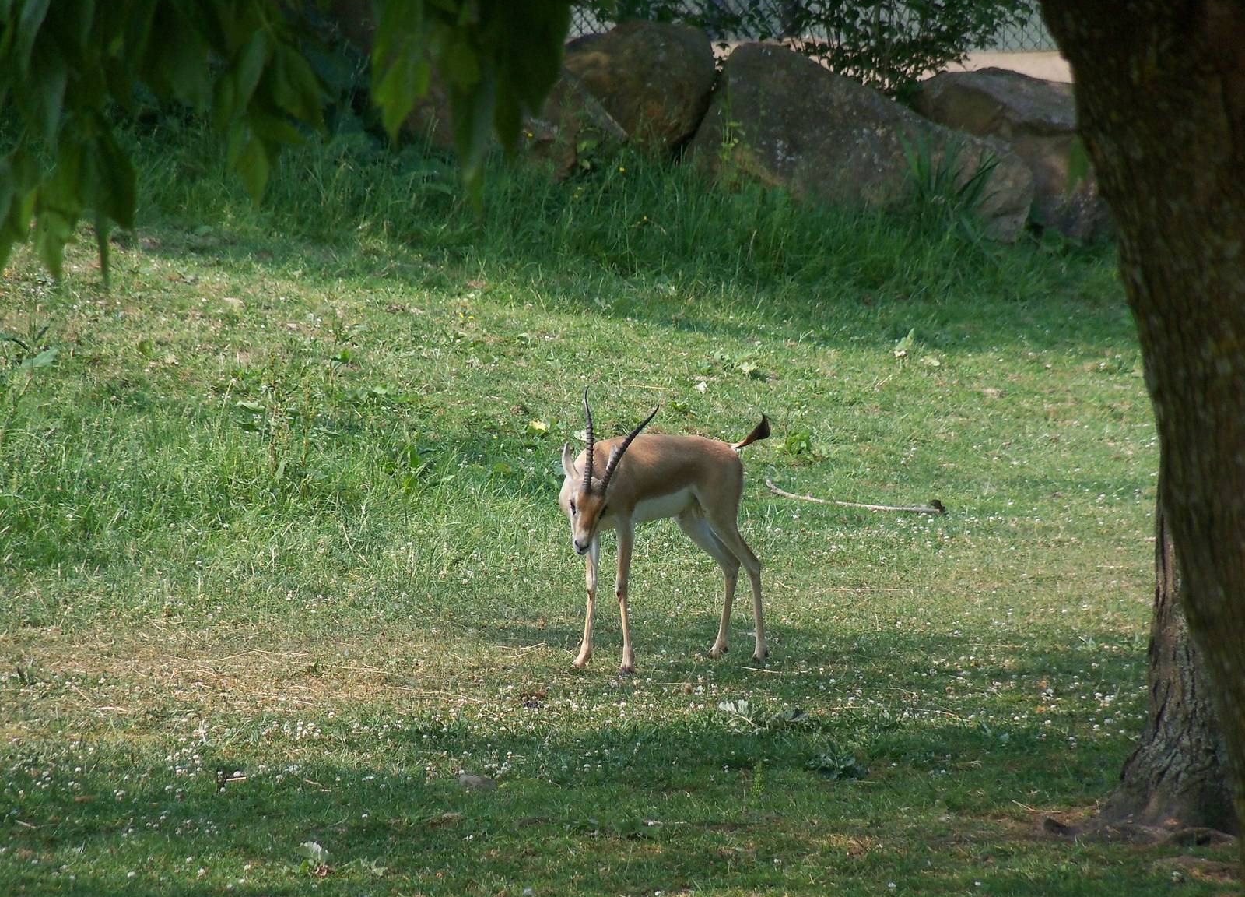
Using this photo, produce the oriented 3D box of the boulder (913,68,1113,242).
[{"bbox_3d":[1.603,-1.172,50.300,0.890,0.700,0.700,0,5,0],"label":"boulder"}]

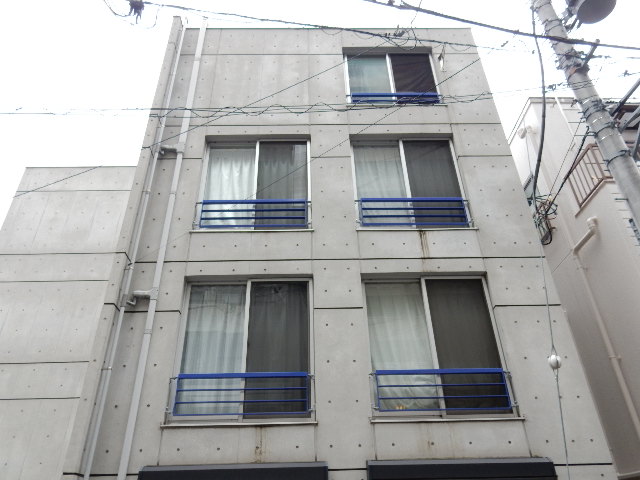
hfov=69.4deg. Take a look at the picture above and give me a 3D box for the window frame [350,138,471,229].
[{"bbox_3d":[1.446,-0.972,7.573,1.769,1.856,0.150,-1,-32,-1],"label":"window frame"}]

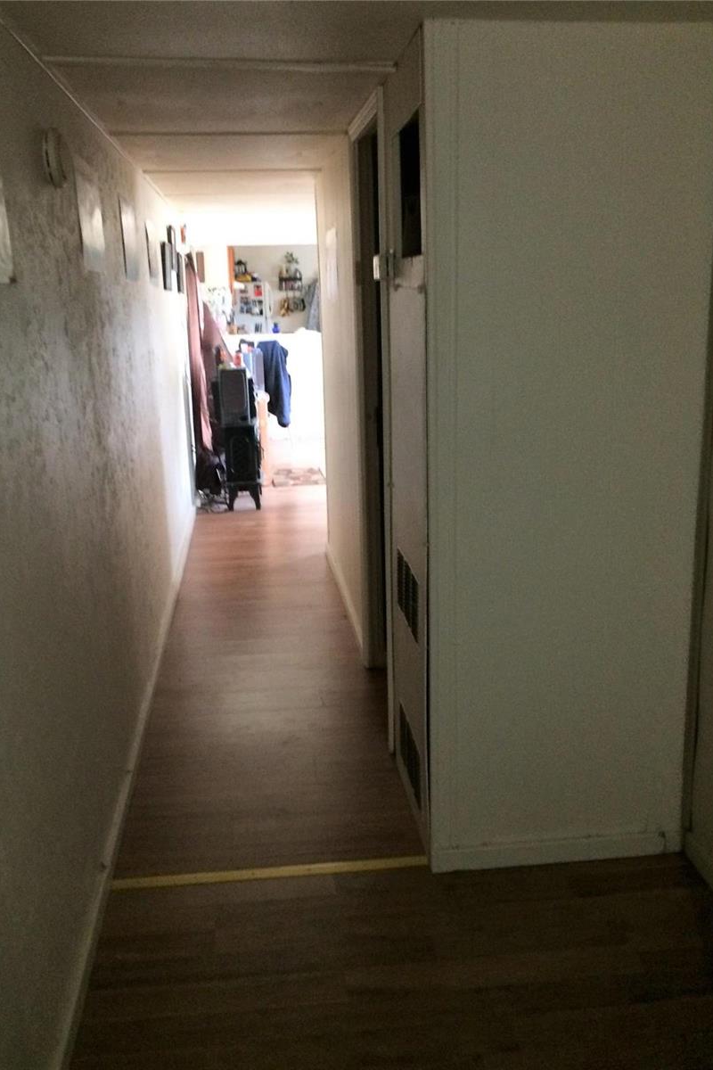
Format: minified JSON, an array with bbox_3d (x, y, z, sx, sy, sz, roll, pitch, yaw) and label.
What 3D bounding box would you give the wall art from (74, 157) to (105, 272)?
[{"bbox_3d":[-0.797,-0.948,2.693,0.015,0.304,0.376,-3,15,-6],"label":"wall art"}]

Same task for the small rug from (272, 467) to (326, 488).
[{"bbox_3d":[-0.512,-0.522,7.992,0.460,0.012,0.767,-3,15,-6],"label":"small rug"}]

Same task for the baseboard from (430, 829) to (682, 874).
[{"bbox_3d":[0.568,0.889,2.524,0.723,0.075,0.013,-3,15,-6],"label":"baseboard"}]

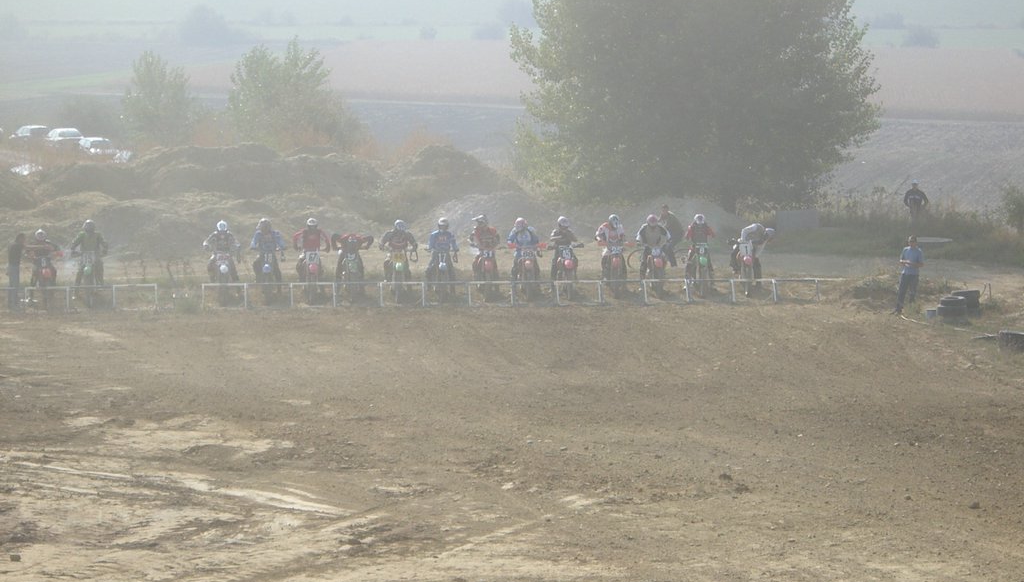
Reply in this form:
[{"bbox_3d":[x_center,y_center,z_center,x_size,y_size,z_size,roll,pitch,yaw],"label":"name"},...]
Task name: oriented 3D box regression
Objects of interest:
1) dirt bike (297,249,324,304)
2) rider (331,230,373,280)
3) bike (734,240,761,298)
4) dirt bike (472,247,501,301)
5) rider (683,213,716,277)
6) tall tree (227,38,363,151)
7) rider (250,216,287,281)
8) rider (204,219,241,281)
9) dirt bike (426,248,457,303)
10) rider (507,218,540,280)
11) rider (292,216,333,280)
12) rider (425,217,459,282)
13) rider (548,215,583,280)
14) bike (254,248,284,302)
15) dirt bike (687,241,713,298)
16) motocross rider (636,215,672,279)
[{"bbox_3d":[-4.572,-0.343,76.522,0.800,1.180,2.100,0,5,-4],"label":"dirt bike"},{"bbox_3d":[-3.737,-0.687,79.074,0.980,1.350,0.950,-1,6,-5],"label":"rider"},{"bbox_3d":[5.332,-0.563,77.765,0.800,1.230,2.100,0,6,-4],"label":"bike"},{"bbox_3d":[-0.632,-0.473,77.382,0.800,1.230,2.100,0,6,-4],"label":"dirt bike"},{"bbox_3d":[4.295,-0.899,77.245,0.760,1.690,0.850,0,5,-4],"label":"rider"},{"bbox_3d":[-11.093,-9.869,172.000,6.900,6.100,6.500,-1,5,-9],"label":"tall tree"},{"bbox_3d":[-5.689,-0.900,78.876,0.850,1.620,0.850,-1,6,-5],"label":"rider"},{"bbox_3d":[-6.777,-0.861,78.756,0.900,1.600,0.850,-1,6,-5],"label":"rider"},{"bbox_3d":[-1.604,-0.353,76.727,0.800,1.180,2.100,0,5,-4],"label":"dirt bike"},{"bbox_3d":[0.265,-0.824,77.767,0.780,1.682,0.800,0,6,-4],"label":"rider"},{"bbox_3d":[-4.582,-0.815,77.457,0.860,1.686,0.800,0,6,-4],"label":"rider"},{"bbox_3d":[-1.606,-0.803,76.838,0.780,1.680,0.850,0,5,-4],"label":"rider"},{"bbox_3d":[1.235,-0.842,77.828,0.800,1.740,0.800,0,6,-4],"label":"rider"},{"bbox_3d":[-5.718,-0.370,78.558,0.800,1.220,2.100,-1,6,-5],"label":"bike"},{"bbox_3d":[4.371,-0.506,79.654,0.800,1.220,2.100,-1,6,-5],"label":"dirt bike"},{"bbox_3d":[3.347,-1.001,79.850,0.830,1.650,0.850,-1,6,-5],"label":"motocross rider"}]

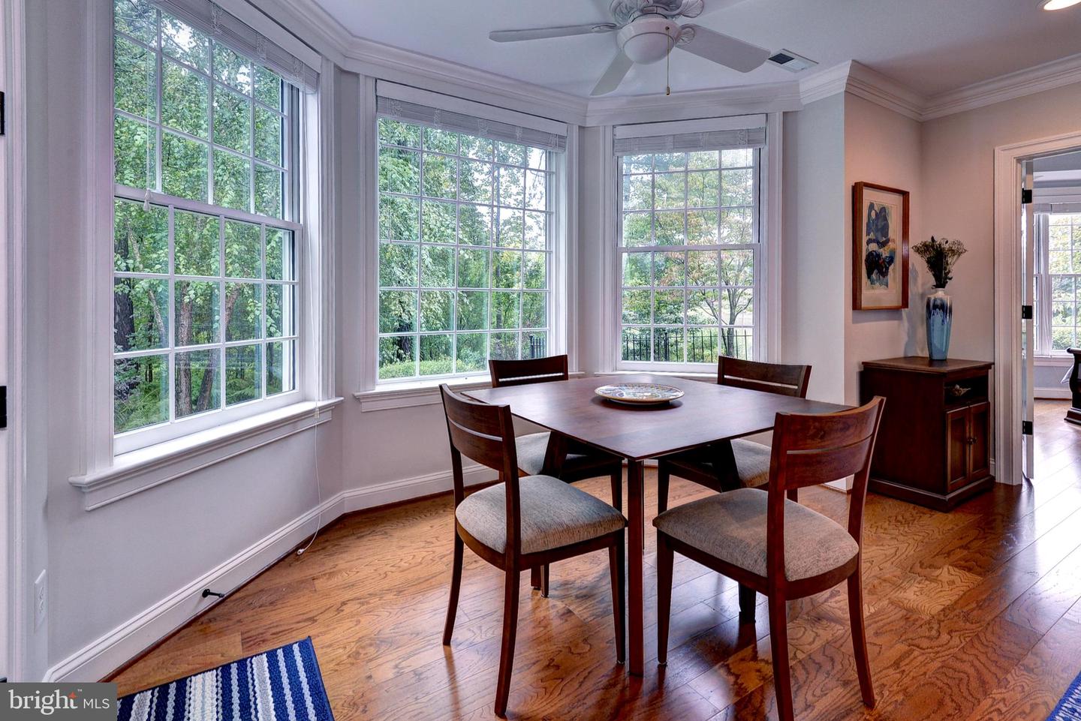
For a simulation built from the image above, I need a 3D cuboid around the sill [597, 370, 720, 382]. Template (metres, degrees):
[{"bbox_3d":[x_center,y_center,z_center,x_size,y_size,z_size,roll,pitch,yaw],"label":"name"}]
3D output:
[{"bbox_3d":[0.998,0.146,3.273,1.236,0.105,0.160,1,4,13],"label":"sill"}]

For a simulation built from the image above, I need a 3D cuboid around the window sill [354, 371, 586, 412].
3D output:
[{"bbox_3d":[-0.379,0.177,3.016,1.524,0.105,0.160,-2,5,-31],"label":"window sill"}]

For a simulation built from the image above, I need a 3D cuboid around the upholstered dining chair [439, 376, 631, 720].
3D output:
[{"bbox_3d":[-0.032,0.513,1.561,0.495,0.852,0.450,-3,5,-32],"label":"upholstered dining chair"}]

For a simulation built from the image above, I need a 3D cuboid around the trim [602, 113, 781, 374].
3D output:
[{"bbox_3d":[1.000,-0.764,3.272,1.156,1.726,0.110,1,4,13],"label":"trim"}]

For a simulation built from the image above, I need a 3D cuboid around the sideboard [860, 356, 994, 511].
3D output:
[{"bbox_3d":[2.373,0.393,2.944,0.715,0.761,0.422,-2,5,-32],"label":"sideboard"}]

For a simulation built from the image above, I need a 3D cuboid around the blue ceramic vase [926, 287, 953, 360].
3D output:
[{"bbox_3d":[2.570,-0.236,3.098,0.130,0.460,0.130,3,5,40],"label":"blue ceramic vase"}]

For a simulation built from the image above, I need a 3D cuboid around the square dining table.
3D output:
[{"bbox_3d":[0.375,0.527,1.796,1.000,0.766,1.000,-2,5,-32],"label":"square dining table"}]

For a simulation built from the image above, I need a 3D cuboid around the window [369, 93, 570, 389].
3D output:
[{"bbox_3d":[-0.393,-0.738,3.036,1.282,1.690,0.130,-2,5,-31],"label":"window"}]

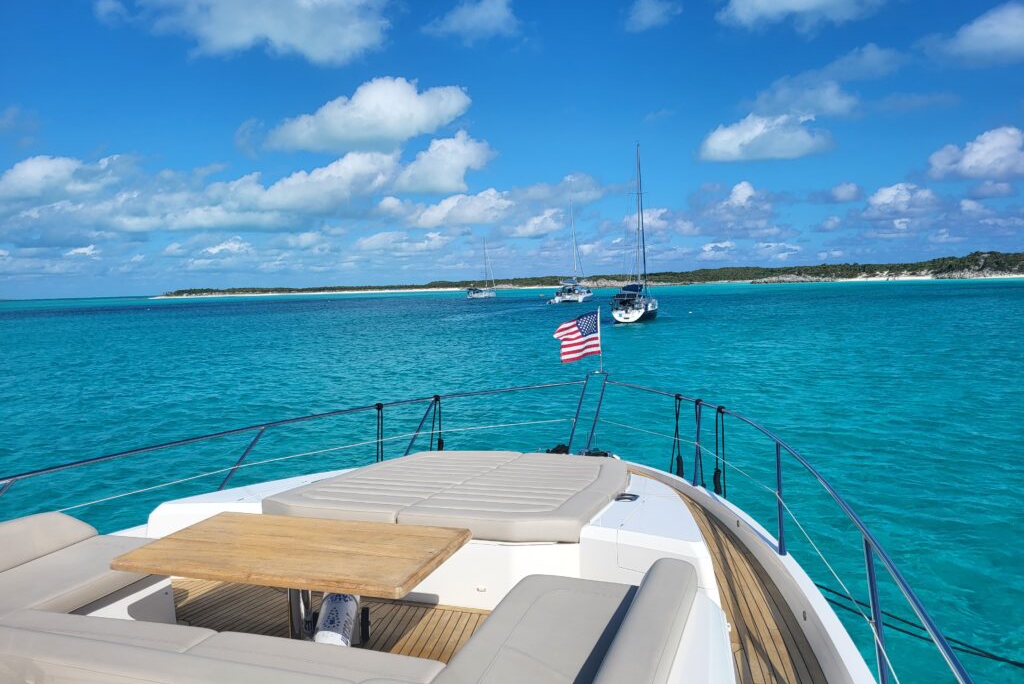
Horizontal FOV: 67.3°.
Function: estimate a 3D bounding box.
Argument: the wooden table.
[{"bbox_3d":[-0.887,1.171,3.206,1.260,0.660,0.720,0,4,18],"label":"wooden table"}]

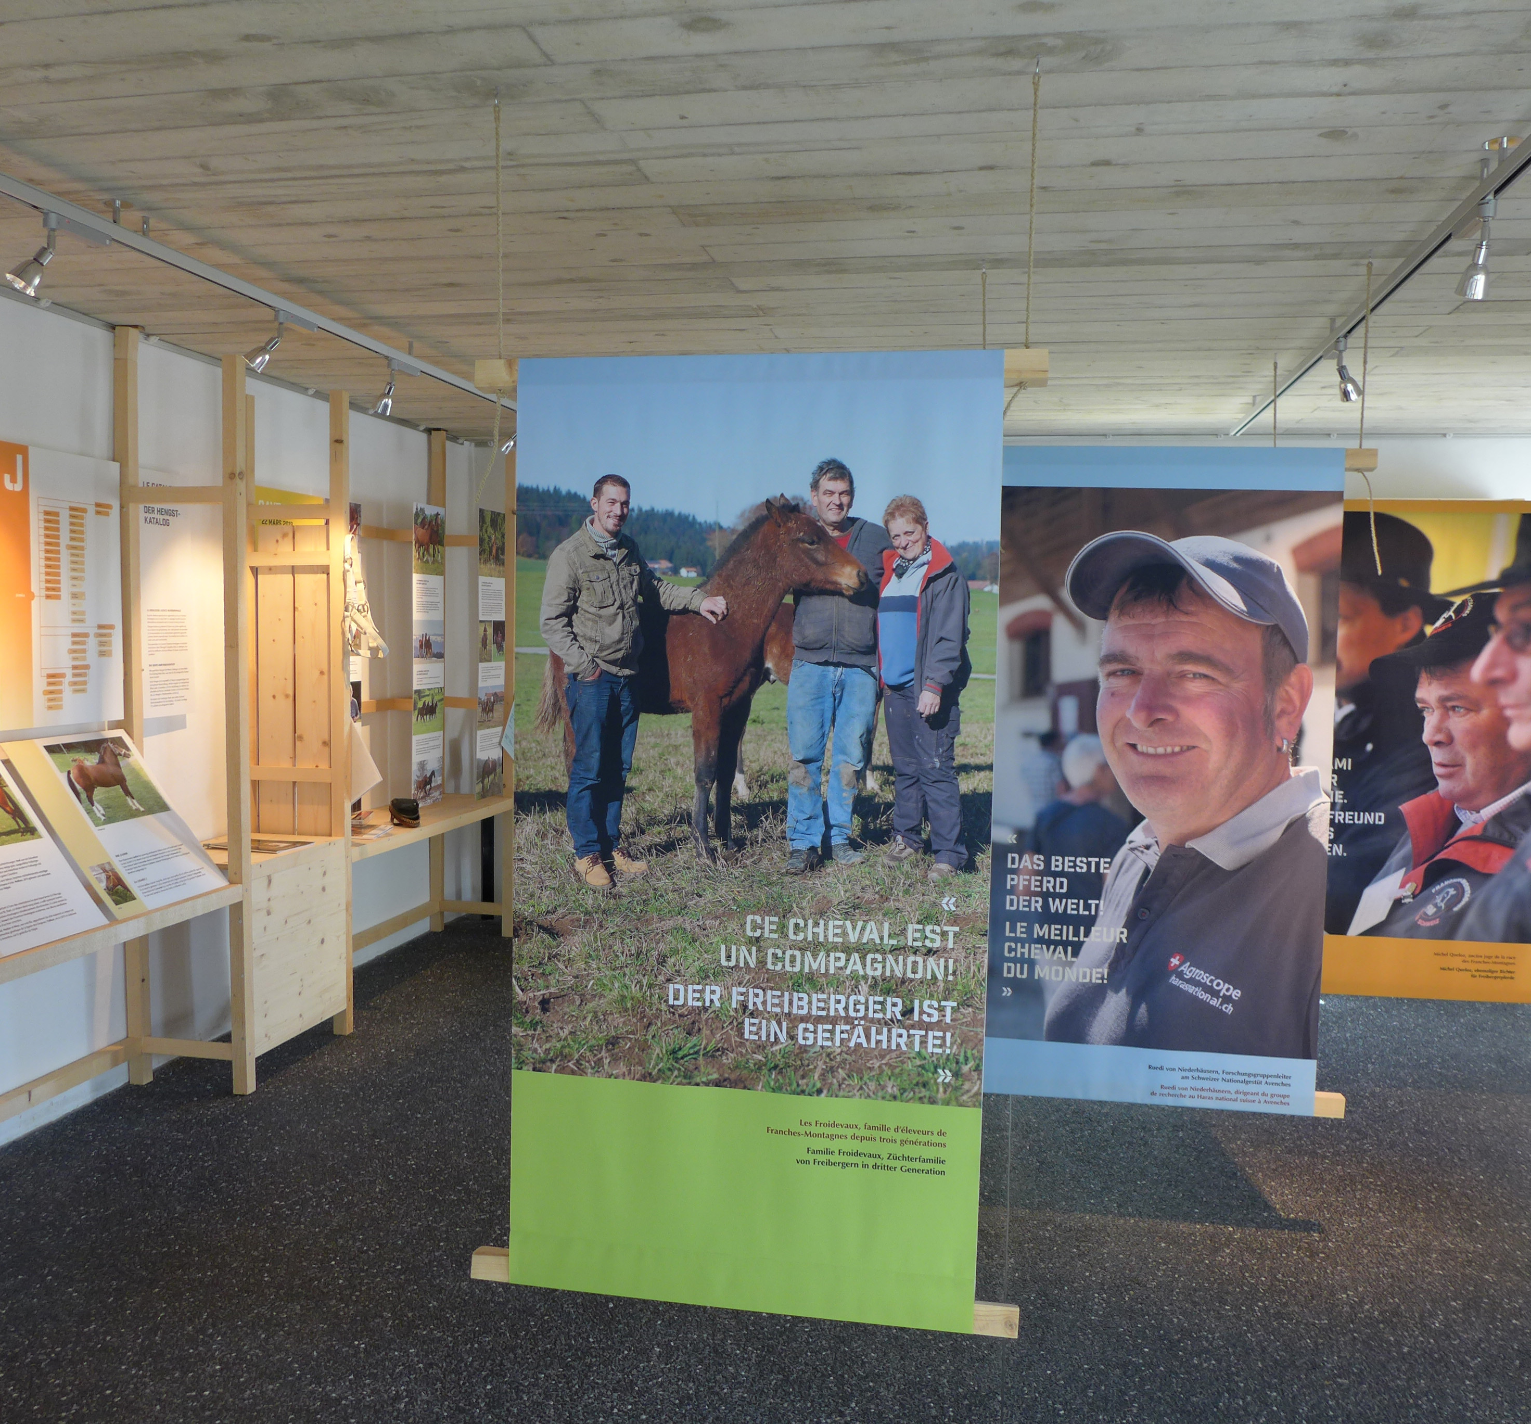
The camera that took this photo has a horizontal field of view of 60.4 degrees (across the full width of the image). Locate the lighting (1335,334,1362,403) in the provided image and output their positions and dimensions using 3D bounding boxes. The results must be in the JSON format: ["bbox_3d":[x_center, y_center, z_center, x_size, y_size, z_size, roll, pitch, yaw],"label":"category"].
[{"bbox_3d":[1.674,-0.976,3.788,0.121,0.191,0.068,-2,5,-39],"label":"lighting"}]

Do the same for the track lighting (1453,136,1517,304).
[{"bbox_3d":[1.410,-0.945,2.592,0.077,0.277,0.271,2,4,11],"label":"track lighting"}]

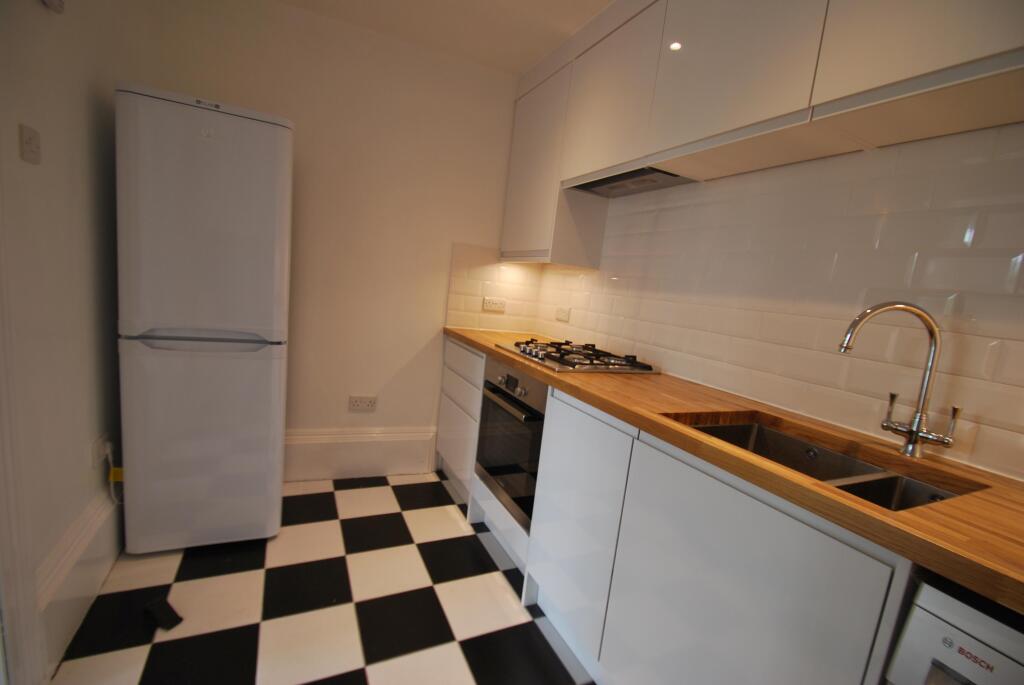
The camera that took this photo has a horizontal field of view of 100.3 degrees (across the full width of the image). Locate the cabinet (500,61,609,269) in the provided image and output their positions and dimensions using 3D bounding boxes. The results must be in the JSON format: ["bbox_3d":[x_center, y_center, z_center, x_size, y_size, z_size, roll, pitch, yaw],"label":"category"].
[{"bbox_3d":[0.253,-0.949,2.504,0.315,0.993,0.590,3,8,-28],"label":"cabinet"}]

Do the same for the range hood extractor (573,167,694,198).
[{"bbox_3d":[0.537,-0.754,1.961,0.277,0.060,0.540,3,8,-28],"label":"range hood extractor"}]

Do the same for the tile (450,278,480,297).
[{"bbox_3d":[-0.287,-0.341,2.674,0.198,0.100,0.008,3,8,-28],"label":"tile"}]

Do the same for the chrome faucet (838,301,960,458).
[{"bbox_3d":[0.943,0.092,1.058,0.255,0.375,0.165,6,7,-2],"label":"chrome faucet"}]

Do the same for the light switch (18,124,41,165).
[{"bbox_3d":[-1.175,-0.485,1.043,0.012,0.086,0.086,3,8,-28],"label":"light switch"}]

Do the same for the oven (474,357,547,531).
[{"bbox_3d":[0.201,0.425,1.998,0.560,0.593,0.580,3,8,-28],"label":"oven"}]

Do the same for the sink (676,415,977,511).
[{"bbox_3d":[0.721,0.370,1.087,0.415,0.195,0.540,3,8,-28],"label":"sink"}]

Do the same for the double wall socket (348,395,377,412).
[{"bbox_3d":[-0.881,0.368,2.530,0.146,0.088,0.012,3,8,-28],"label":"double wall socket"}]

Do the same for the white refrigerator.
[{"bbox_3d":[-1.322,-0.039,1.918,0.545,1.761,0.575,3,8,-28],"label":"white refrigerator"}]

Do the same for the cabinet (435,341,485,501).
[{"bbox_3d":[-0.058,0.400,2.534,0.570,0.750,0.598,3,8,-28],"label":"cabinet"}]

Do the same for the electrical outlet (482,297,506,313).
[{"bbox_3d":[-0.110,-0.232,2.784,0.146,0.086,0.012,3,8,-28],"label":"electrical outlet"}]

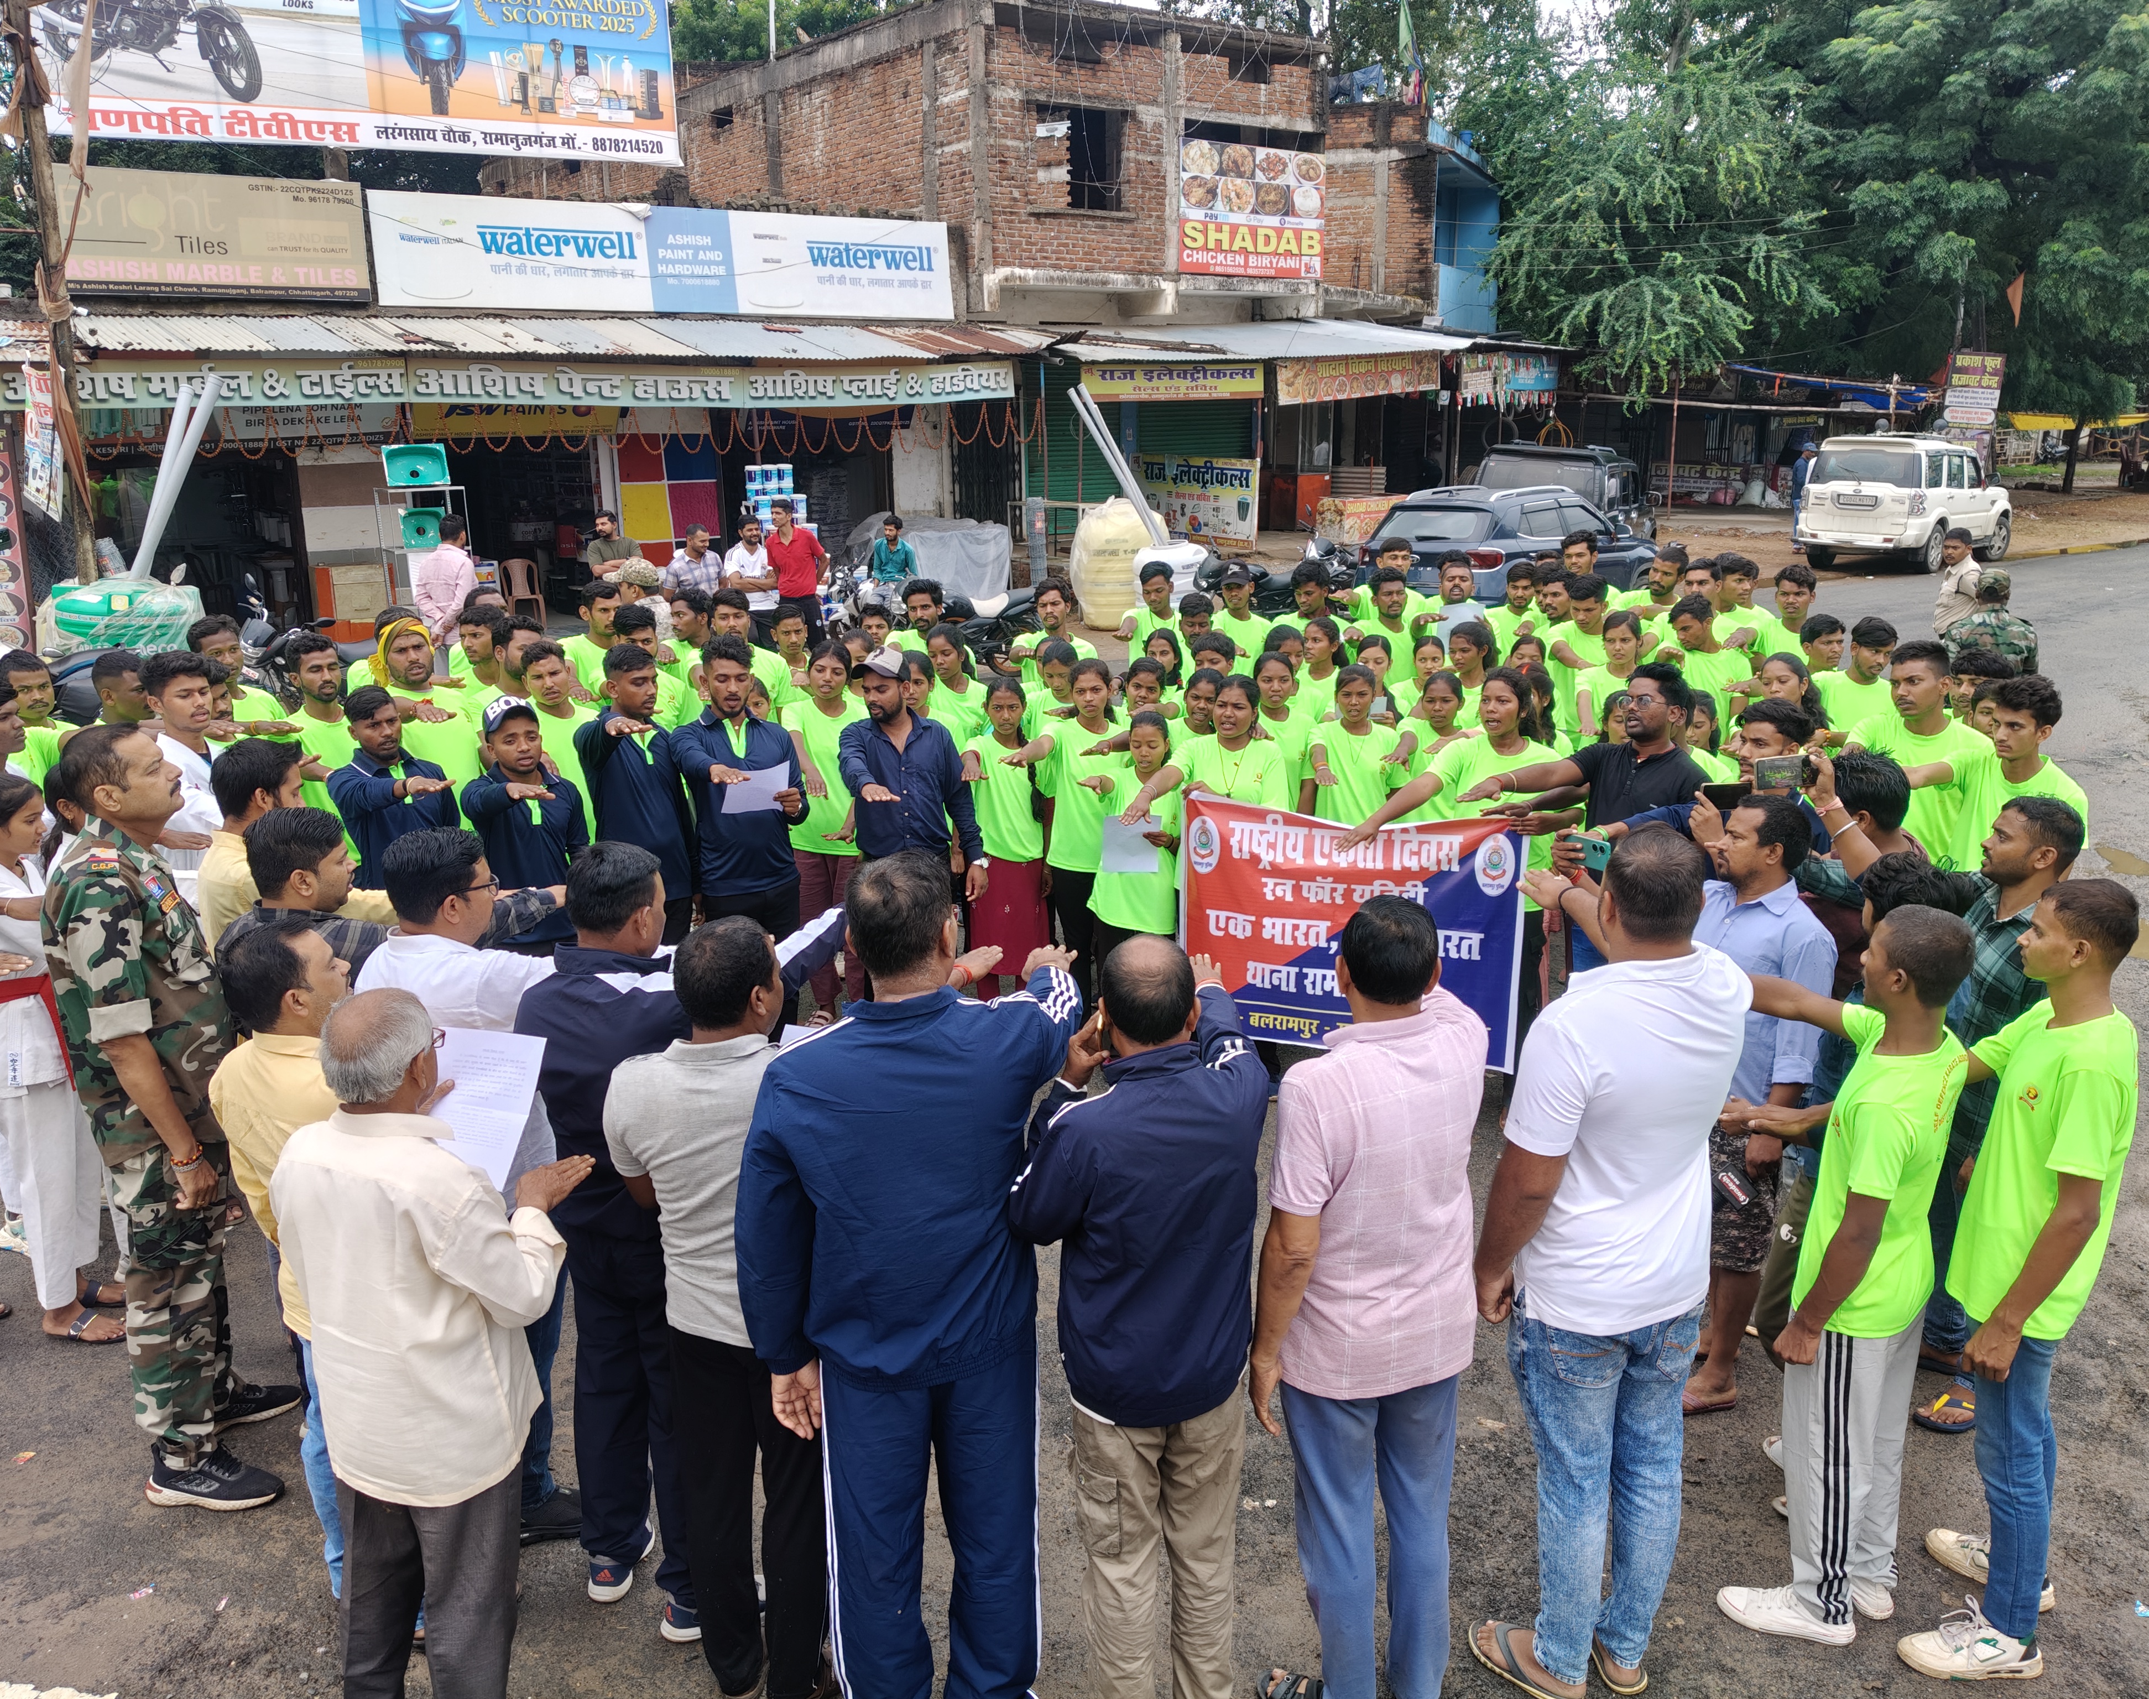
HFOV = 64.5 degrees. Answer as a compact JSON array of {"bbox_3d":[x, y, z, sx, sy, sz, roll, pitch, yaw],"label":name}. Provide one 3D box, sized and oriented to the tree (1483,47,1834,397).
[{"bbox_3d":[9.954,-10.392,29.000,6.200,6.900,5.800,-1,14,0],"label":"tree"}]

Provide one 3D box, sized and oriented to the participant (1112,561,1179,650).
[{"bbox_3d":[0.356,-0.608,8.677,0.480,1.690,0.580,1,16,6],"label":"participant"}]

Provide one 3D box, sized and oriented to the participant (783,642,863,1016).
[{"bbox_3d":[-0.958,-0.046,6.835,0.470,1.560,0.480,-2,14,-5],"label":"participant"}]

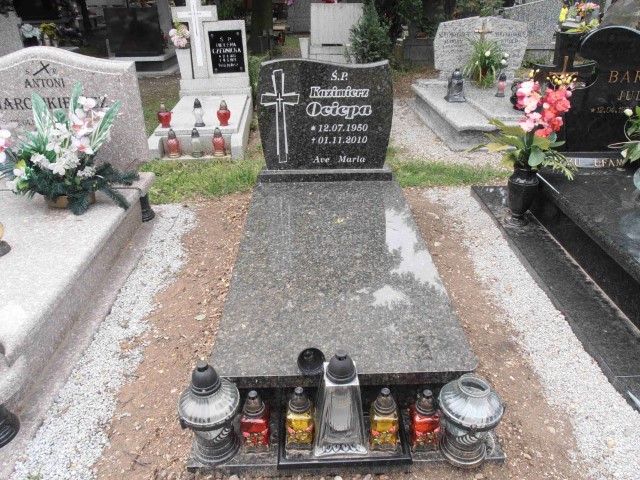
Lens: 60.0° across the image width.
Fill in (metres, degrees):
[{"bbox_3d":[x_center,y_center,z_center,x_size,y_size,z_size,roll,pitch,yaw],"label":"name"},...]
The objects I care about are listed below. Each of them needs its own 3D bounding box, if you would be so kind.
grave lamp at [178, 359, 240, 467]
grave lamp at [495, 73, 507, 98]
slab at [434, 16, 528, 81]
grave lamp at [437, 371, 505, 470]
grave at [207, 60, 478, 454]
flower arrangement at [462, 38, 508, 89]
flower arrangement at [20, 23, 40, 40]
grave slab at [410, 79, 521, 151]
[{"bbox_3d":[-0.337,0.506,1.694,0.185,0.345,0.185,-1,26,-1],"label":"grave lamp"},{"bbox_3d":[1.924,-1.645,5.886,0.115,0.245,0.115,-1,26,-1],"label":"grave lamp"},{"bbox_3d":[1.933,-2.312,6.675,1.120,0.740,0.160,-1,26,-1],"label":"slab"},{"bbox_3d":[0.456,0.545,1.695,0.195,0.265,0.195,-1,26,-1],"label":"grave lamp"},{"bbox_3d":[0.053,-0.208,2.565,0.940,0.950,2.130,-1,26,-1],"label":"grave"},{"bbox_3d":[1.875,-2.003,6.300,0.520,0.530,0.480,-1,26,-1],"label":"flower arrangement"},{"bbox_3d":[-4.656,-3.354,8.921,0.330,0.310,0.300,-1,26,-1],"label":"flower arrangement"},{"bbox_3d":[1.954,-1.403,5.870,1.660,0.240,2.350,-1,26,-1],"label":"grave slab"}]

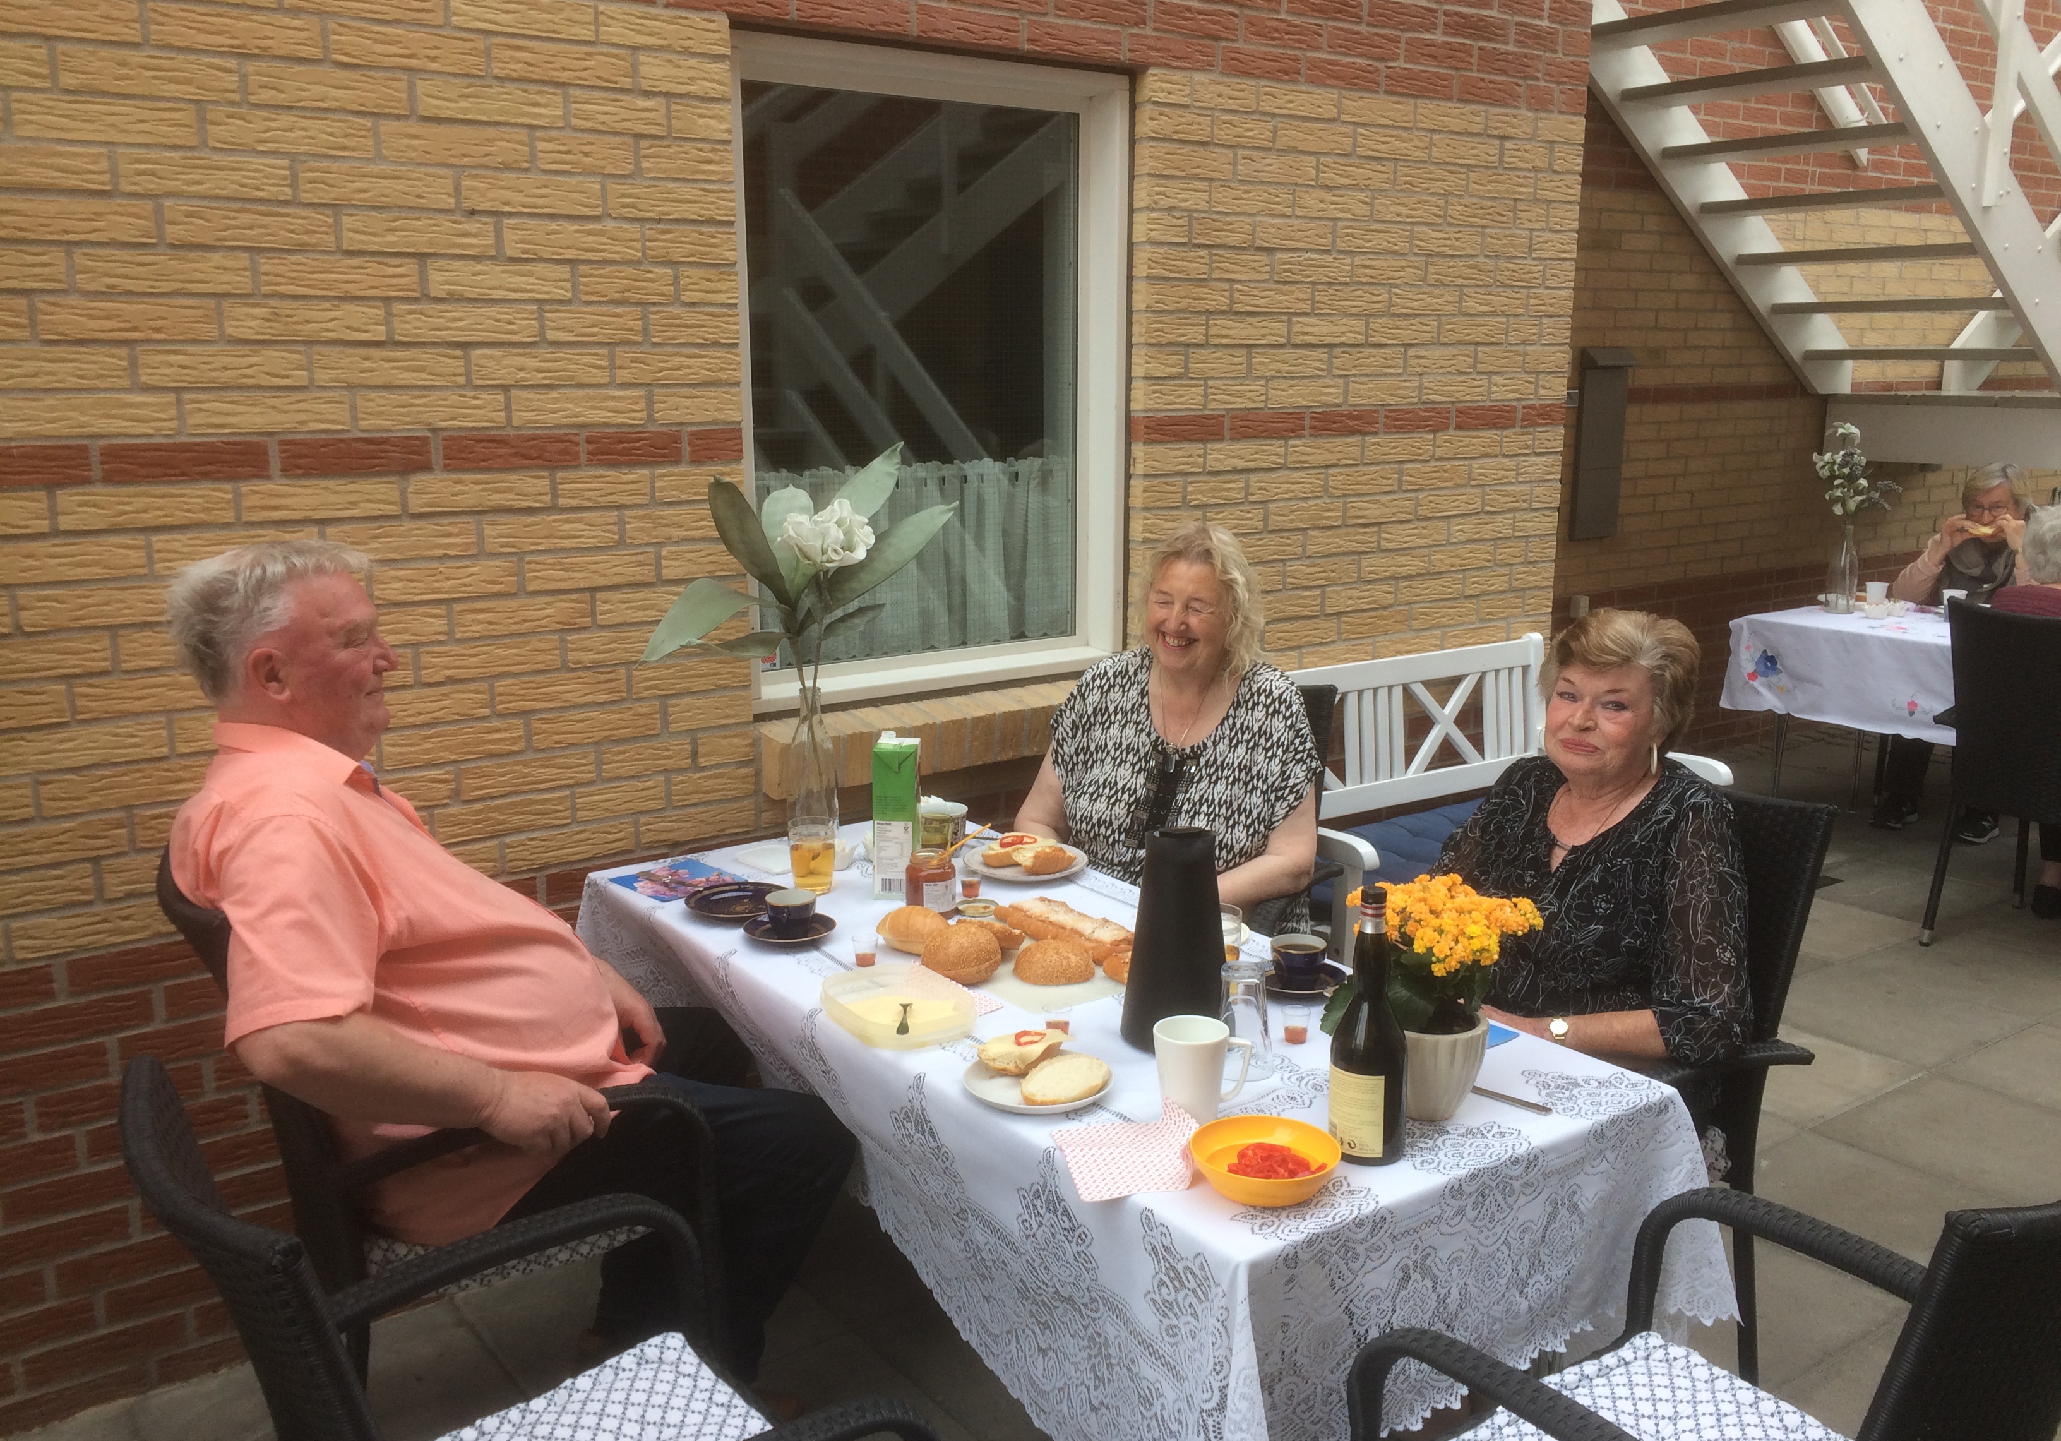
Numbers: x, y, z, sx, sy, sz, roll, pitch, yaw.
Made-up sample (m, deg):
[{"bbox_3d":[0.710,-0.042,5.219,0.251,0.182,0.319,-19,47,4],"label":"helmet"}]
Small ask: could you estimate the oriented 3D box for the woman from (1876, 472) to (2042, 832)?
[{"bbox_3d":[3.211,-0.248,5.824,0.550,1.200,0.750,12,17,43],"label":"woman"}]

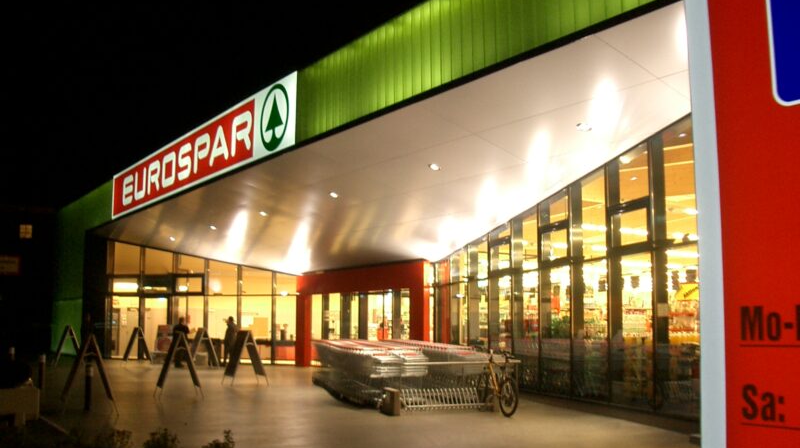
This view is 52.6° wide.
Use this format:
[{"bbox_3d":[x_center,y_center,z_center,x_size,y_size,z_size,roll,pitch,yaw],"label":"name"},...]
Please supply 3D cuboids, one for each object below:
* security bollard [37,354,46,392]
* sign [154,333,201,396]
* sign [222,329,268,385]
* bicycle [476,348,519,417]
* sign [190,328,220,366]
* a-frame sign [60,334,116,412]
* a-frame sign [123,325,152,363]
[{"bbox_3d":[-8.030,3.316,18.175,0.160,0.800,0.160,0,-7,0],"label":"security bollard"},{"bbox_3d":[-4.540,2.911,16.664,0.900,1.330,0.670,3,-7,-25],"label":"sign"},{"bbox_3d":[-3.810,3.305,19.938,0.900,1.330,0.670,4,-8,-30],"label":"sign"},{"bbox_3d":[1.635,2.751,14.021,0.600,1.040,1.740,2,-7,-19],"label":"bicycle"},{"bbox_3d":[-6.592,4.153,27.064,0.900,1.330,0.670,4,-8,-30],"label":"sign"},{"bbox_3d":[-5.444,2.612,14.215,0.900,1.330,0.670,3,-7,-25],"label":"a-frame sign"},{"bbox_3d":[-9.713,4.498,30.026,0.900,1.330,0.670,4,-8,-30],"label":"a-frame sign"}]

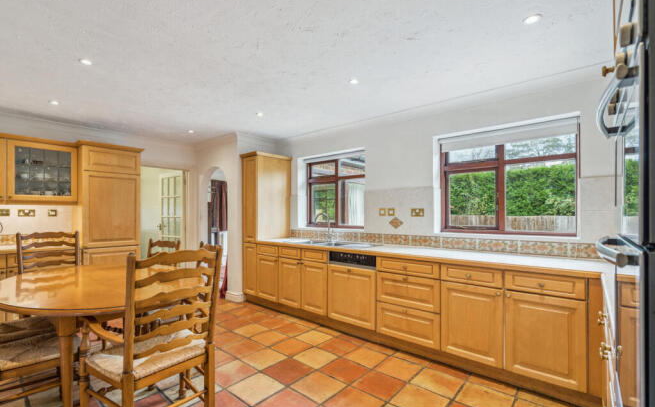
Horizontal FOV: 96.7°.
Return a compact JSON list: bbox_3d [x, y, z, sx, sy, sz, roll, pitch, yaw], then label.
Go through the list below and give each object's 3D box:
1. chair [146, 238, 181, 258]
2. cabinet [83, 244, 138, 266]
[{"bbox_3d":[-1.737,0.848,2.695,0.480,0.990,0.500,-2,-3,32],"label":"chair"},{"bbox_3d":[-2.957,0.915,3.890,0.580,0.740,0.590,-2,-4,40],"label":"cabinet"}]

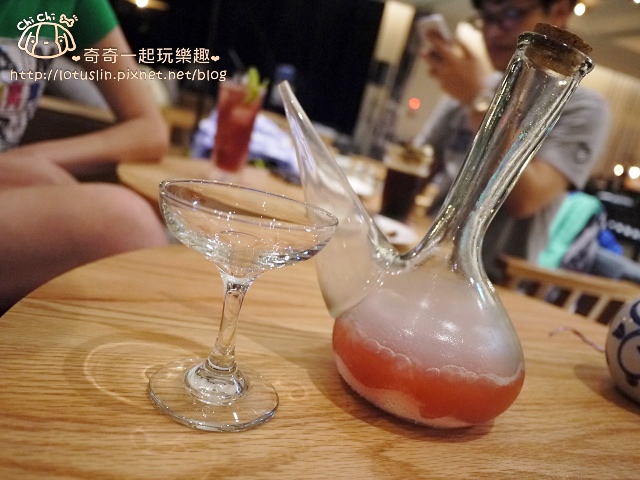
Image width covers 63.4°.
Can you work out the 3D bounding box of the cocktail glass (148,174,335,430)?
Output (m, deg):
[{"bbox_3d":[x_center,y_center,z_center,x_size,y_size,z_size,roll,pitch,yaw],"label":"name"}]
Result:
[{"bbox_3d":[-0.047,0.033,0.280,0.092,0.110,0.092,13,13,0],"label":"cocktail glass"}]

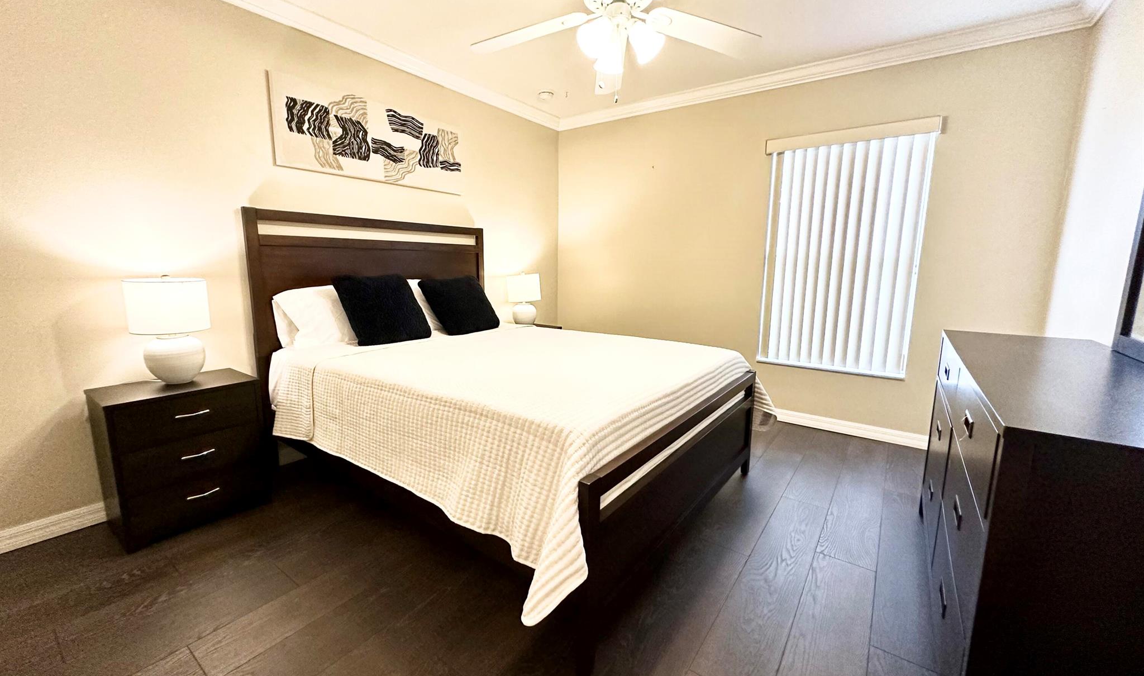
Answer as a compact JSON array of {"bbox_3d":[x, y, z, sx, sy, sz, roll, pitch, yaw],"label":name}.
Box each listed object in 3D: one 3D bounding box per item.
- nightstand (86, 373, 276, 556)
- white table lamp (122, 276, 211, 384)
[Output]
[{"bbox_3d":[-1.744,0.504,2.085,0.385,0.600,0.515,7,11,35],"label":"nightstand"},{"bbox_3d":[-1.780,-0.037,2.056,0.285,0.477,0.285,7,11,35],"label":"white table lamp"}]

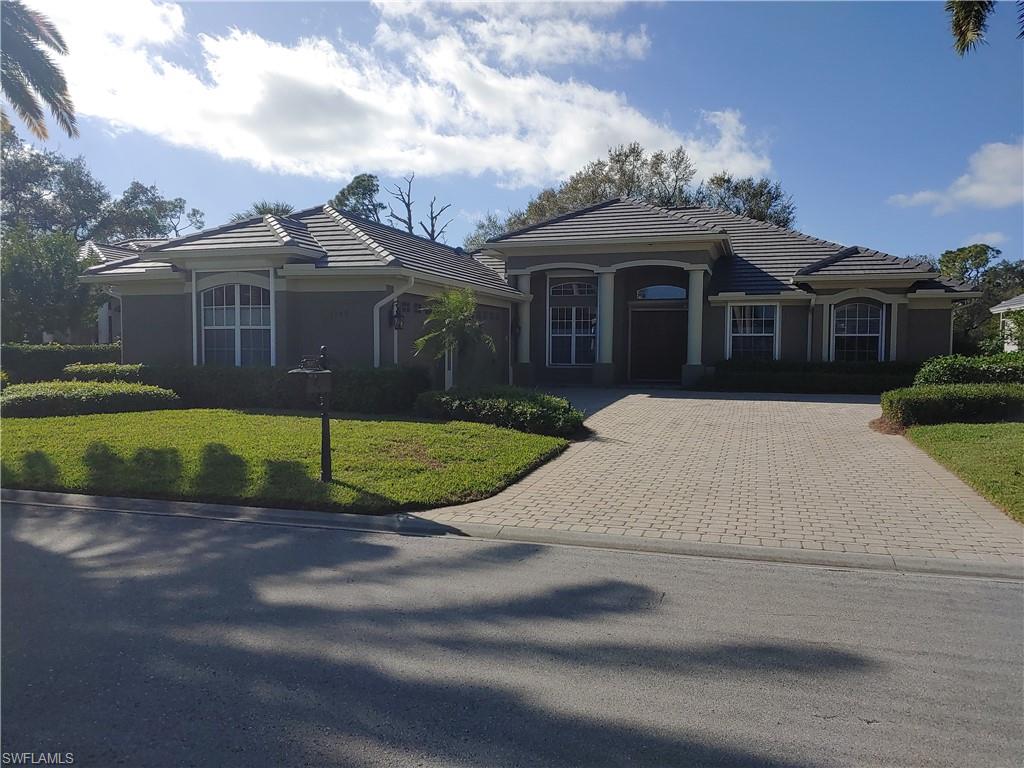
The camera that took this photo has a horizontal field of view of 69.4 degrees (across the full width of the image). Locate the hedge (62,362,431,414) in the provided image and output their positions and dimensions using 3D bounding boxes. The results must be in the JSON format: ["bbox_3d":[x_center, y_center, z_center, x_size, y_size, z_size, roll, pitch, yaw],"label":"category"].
[{"bbox_3d":[-5.986,0.066,15.864,8.900,0.930,1.050,1,3,18],"label":"hedge"}]

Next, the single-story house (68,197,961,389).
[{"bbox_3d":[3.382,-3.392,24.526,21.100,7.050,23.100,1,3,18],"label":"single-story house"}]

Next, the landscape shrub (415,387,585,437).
[{"bbox_3d":[-0.188,0.426,13.987,3.400,0.600,1.900,3,4,38],"label":"landscape shrub"}]

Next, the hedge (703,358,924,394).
[{"bbox_3d":[8.496,-0.197,21.229,5.700,0.940,1.350,1,3,18],"label":"hedge"}]

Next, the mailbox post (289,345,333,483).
[{"bbox_3d":[-2.110,0.327,7.857,0.250,1.510,0.510,1,3,16],"label":"mailbox post"}]

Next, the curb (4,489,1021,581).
[{"bbox_3d":[-0.890,1.247,6.393,9.380,0.120,0.320,1,3,15],"label":"curb"}]

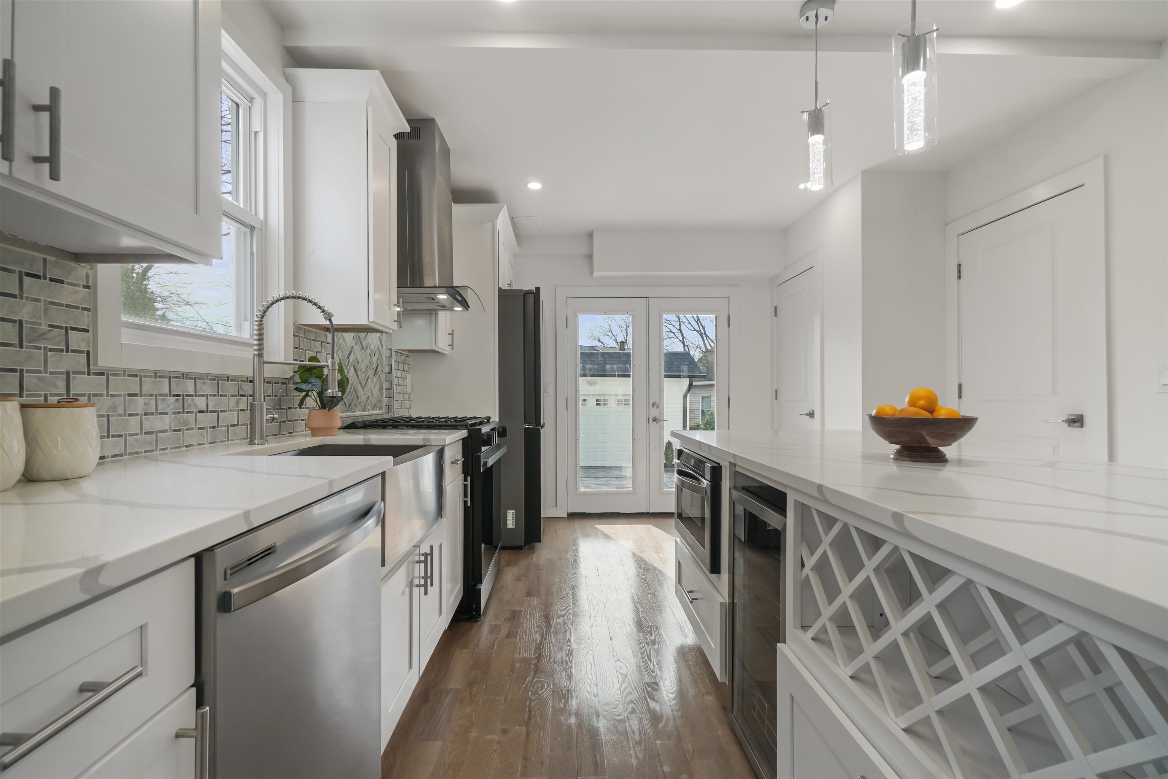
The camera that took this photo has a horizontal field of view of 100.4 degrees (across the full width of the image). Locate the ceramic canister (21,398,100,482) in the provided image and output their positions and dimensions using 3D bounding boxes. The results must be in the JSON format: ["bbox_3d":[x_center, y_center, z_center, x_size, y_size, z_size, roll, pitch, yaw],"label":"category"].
[{"bbox_3d":[-1.143,0.108,1.063,0.120,0.170,0.120,0,0,-2],"label":"ceramic canister"}]

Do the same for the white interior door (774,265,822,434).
[{"bbox_3d":[1.731,0.109,3.970,0.040,2.030,0.680,0,0,-2],"label":"white interior door"}]

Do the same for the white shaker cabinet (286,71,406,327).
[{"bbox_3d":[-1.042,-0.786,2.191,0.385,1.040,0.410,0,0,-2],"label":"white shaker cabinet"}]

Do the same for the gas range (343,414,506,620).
[{"bbox_3d":[-0.846,0.656,2.755,0.720,0.960,0.750,0,0,-2],"label":"gas range"}]

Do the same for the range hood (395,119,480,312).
[{"bbox_3d":[-0.912,-0.961,2.753,0.580,0.935,0.740,0,0,-2],"label":"range hood"}]

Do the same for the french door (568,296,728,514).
[{"bbox_3d":[0.595,0.133,4.428,1.475,1.963,0.055,0,0,-2],"label":"french door"}]

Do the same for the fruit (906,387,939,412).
[{"bbox_3d":[0.916,0.031,1.317,0.074,0.072,0.074,0,0,-2],"label":"fruit"}]

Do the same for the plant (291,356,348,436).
[{"bbox_3d":[-1.144,0.024,2.117,0.250,0.352,0.240,0,0,-2],"label":"plant"}]

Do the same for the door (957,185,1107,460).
[{"bbox_3d":[2.258,0.098,2.530,0.040,2.030,0.720,0,0,-2],"label":"door"}]

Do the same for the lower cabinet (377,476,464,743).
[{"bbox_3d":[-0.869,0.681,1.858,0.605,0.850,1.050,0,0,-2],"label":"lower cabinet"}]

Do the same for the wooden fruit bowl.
[{"bbox_3d":[0.912,0.129,1.319,0.252,0.118,0.252,0,0,0],"label":"wooden fruit bowl"}]

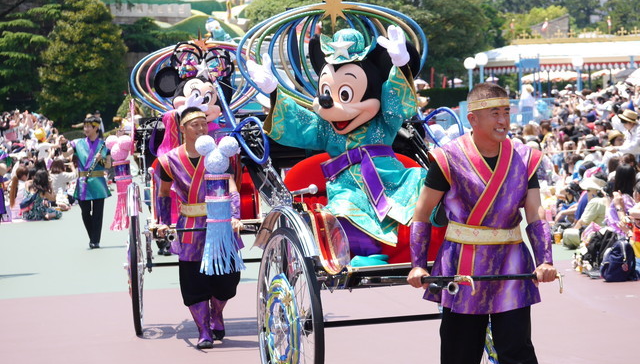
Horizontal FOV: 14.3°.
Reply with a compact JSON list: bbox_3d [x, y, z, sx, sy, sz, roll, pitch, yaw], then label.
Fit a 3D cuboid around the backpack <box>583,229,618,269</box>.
[{"bbox_3d":[2.643,0.635,24.000,0.360,0.420,0.270,-2,2,18],"label":"backpack"}]

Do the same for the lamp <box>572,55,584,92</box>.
[{"bbox_3d":[8.612,-2.831,85.000,0.420,3.000,0.420,-3,2,0],"label":"lamp"}]

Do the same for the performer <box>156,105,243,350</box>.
[{"bbox_3d":[-0.860,0.317,18.200,0.590,1.730,0.500,-3,2,-2],"label":"performer"}]

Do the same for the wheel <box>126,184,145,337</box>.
[{"bbox_3d":[-1.390,0.595,19.350,0.140,1.140,1.080,-3,2,-2],"label":"wheel"}]

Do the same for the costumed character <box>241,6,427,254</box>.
[{"bbox_3d":[0.094,-0.195,13.650,0.930,1.270,0.800,-3,2,-5],"label":"costumed character"}]

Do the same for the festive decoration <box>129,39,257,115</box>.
[{"bbox_3d":[-0.966,-0.815,19.800,1.030,0.610,0.450,-3,2,-2],"label":"festive decoration"}]

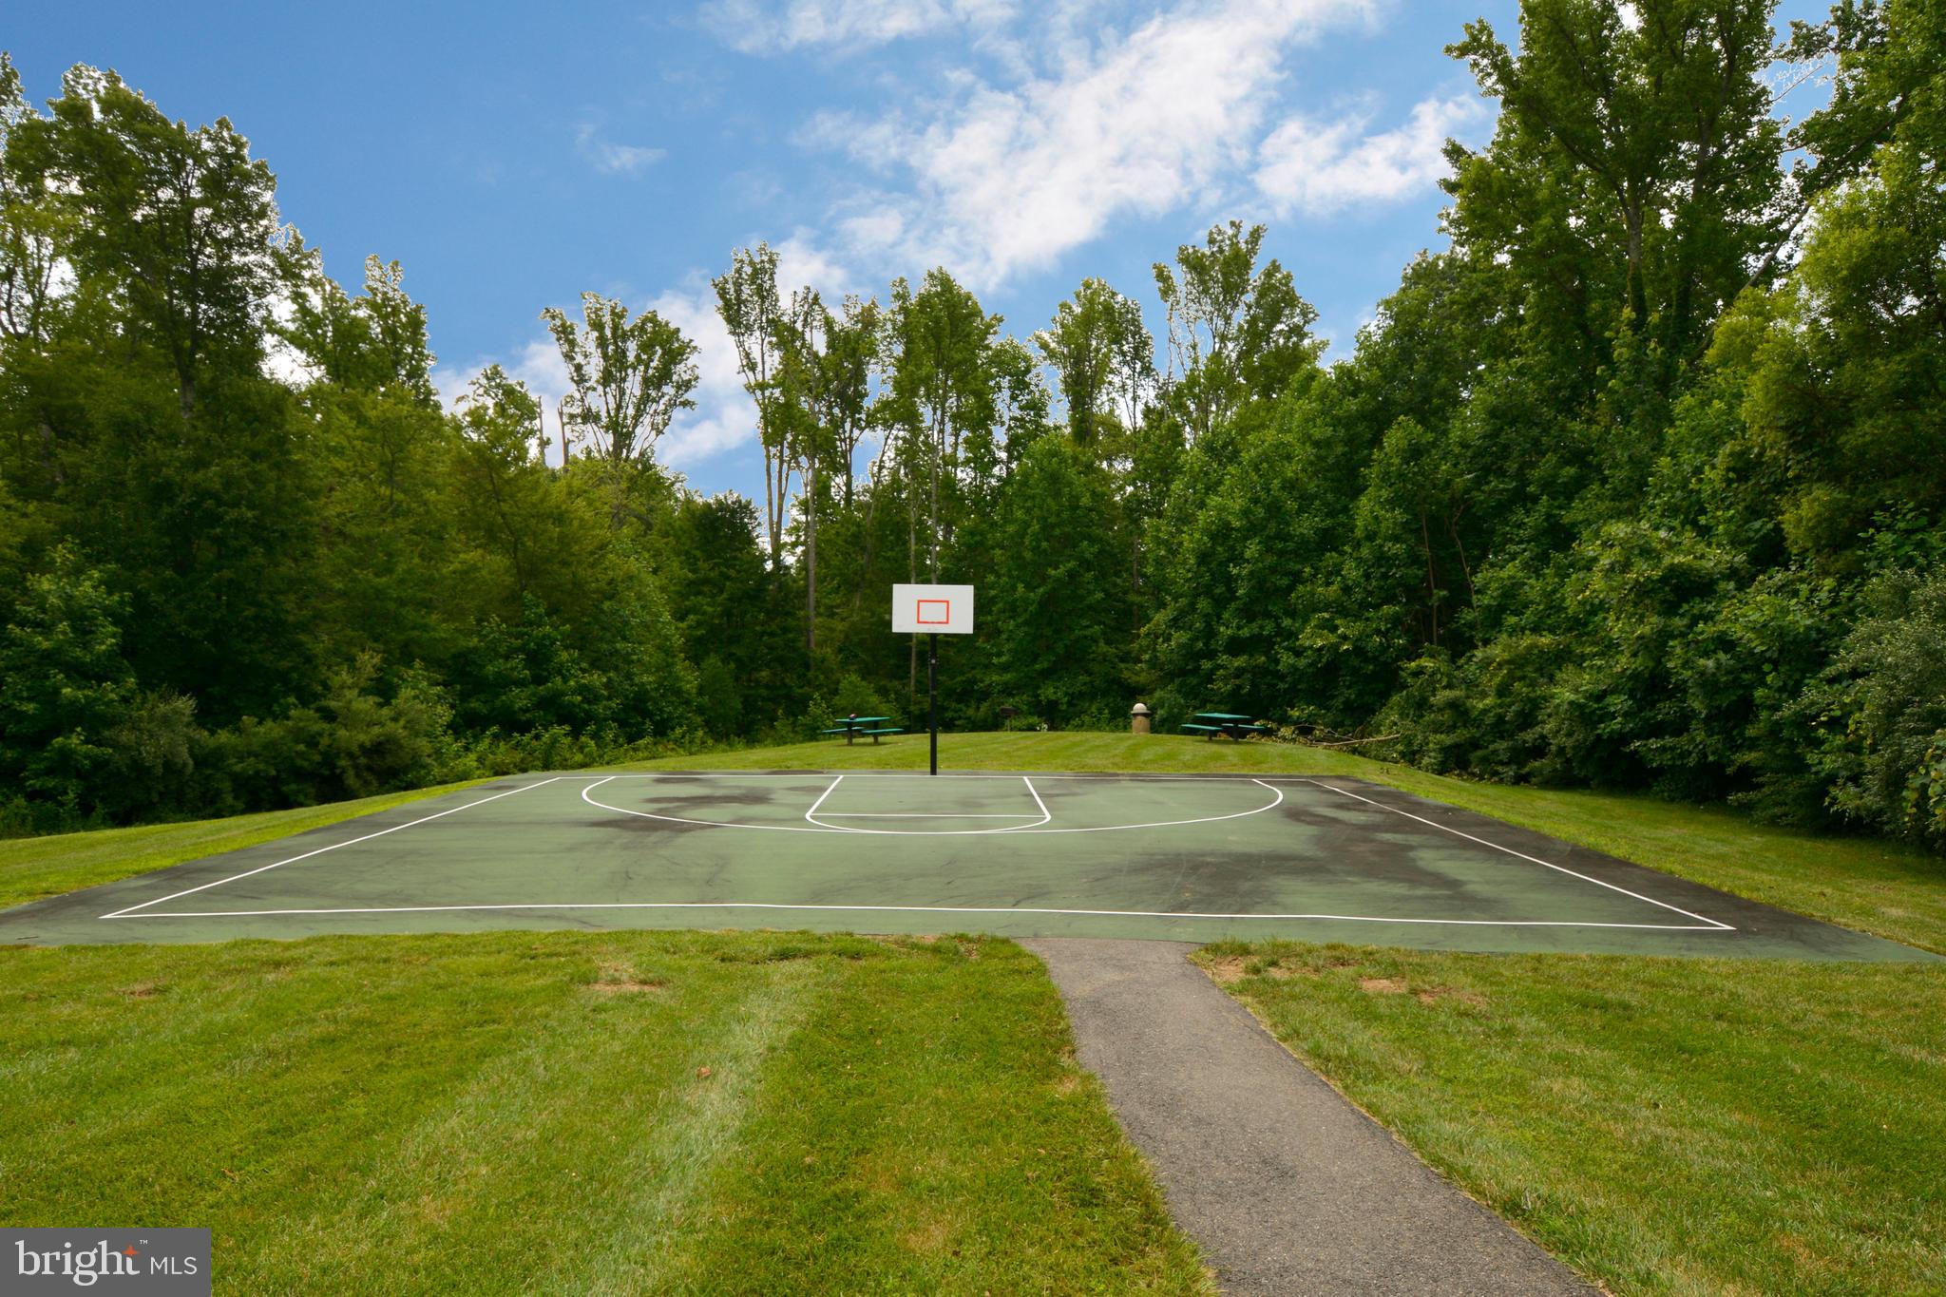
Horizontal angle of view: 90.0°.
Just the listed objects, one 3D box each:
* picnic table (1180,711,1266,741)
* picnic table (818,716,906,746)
[{"bbox_3d":[7.400,2.400,28.900,1.670,0.770,1.830,0,0,-18],"label":"picnic table"},{"bbox_3d":[-3.320,2.520,29.350,1.690,0.770,1.830,0,-1,30],"label":"picnic table"}]

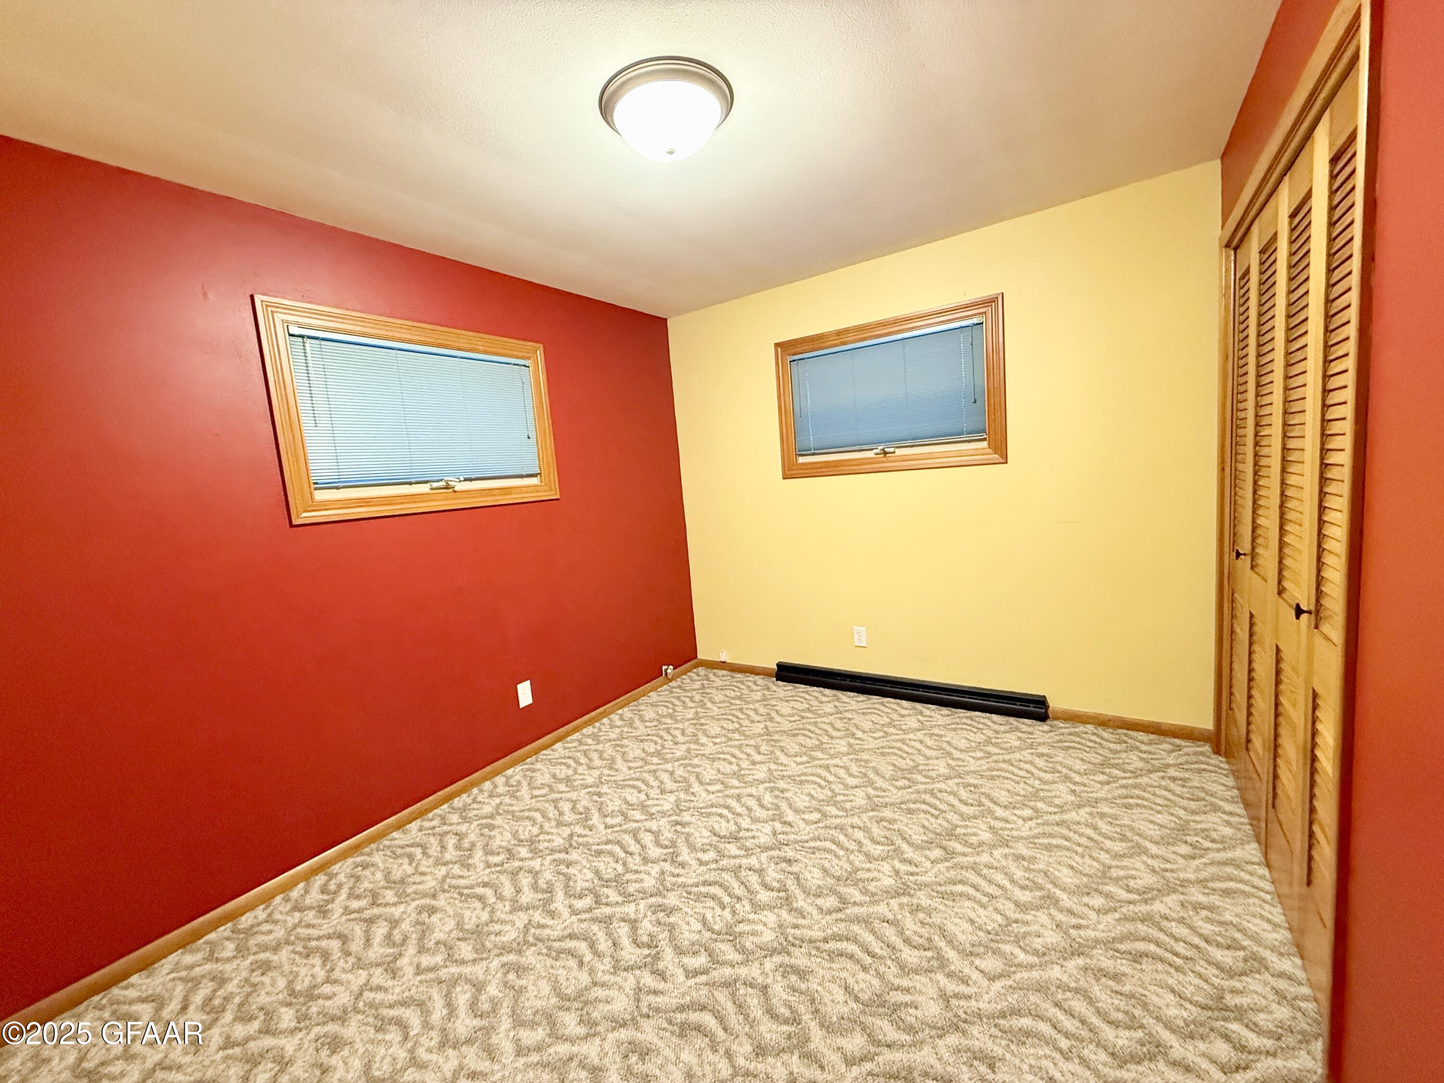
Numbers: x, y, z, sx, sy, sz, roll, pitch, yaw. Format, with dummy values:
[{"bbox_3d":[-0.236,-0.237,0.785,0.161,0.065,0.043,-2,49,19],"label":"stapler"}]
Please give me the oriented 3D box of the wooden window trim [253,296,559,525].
[{"bbox_3d":[-1.216,-0.526,2.518,0.054,0.780,1.208,0,8,34],"label":"wooden window trim"}]

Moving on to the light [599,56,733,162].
[{"bbox_3d":[-0.148,-1.153,1.633,0.375,0.137,0.375,-5,7,1],"label":"light"}]

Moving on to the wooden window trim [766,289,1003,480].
[{"bbox_3d":[0.850,-0.765,3.114,1.208,0.790,0.072,0,8,34],"label":"wooden window trim"}]

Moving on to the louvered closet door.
[{"bbox_3d":[1.576,-0.017,1.653,0.057,2.016,1.501,0,8,34],"label":"louvered closet door"}]

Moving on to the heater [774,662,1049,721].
[{"bbox_3d":[0.958,0.823,3.265,1.490,0.116,0.064,0,8,34],"label":"heater"}]

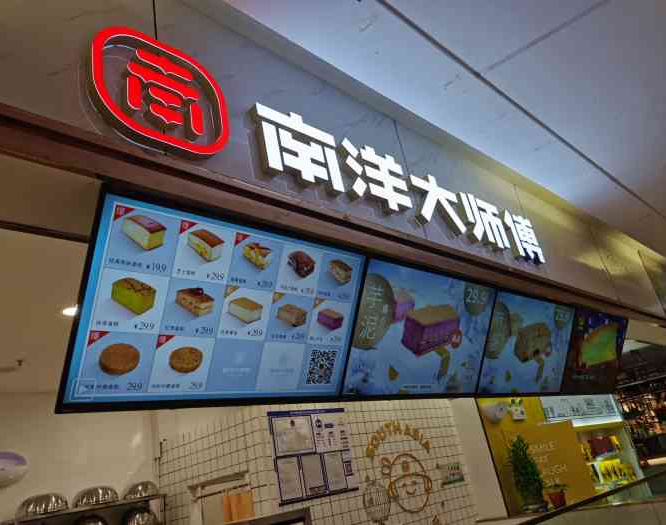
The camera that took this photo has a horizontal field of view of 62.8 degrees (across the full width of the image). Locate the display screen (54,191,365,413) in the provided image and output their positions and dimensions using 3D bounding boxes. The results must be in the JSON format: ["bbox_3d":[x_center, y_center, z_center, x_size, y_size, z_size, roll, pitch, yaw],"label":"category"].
[{"bbox_3d":[-0.307,0.172,1.811,1.048,0.597,0.060,12,-2,-44],"label":"display screen"}]

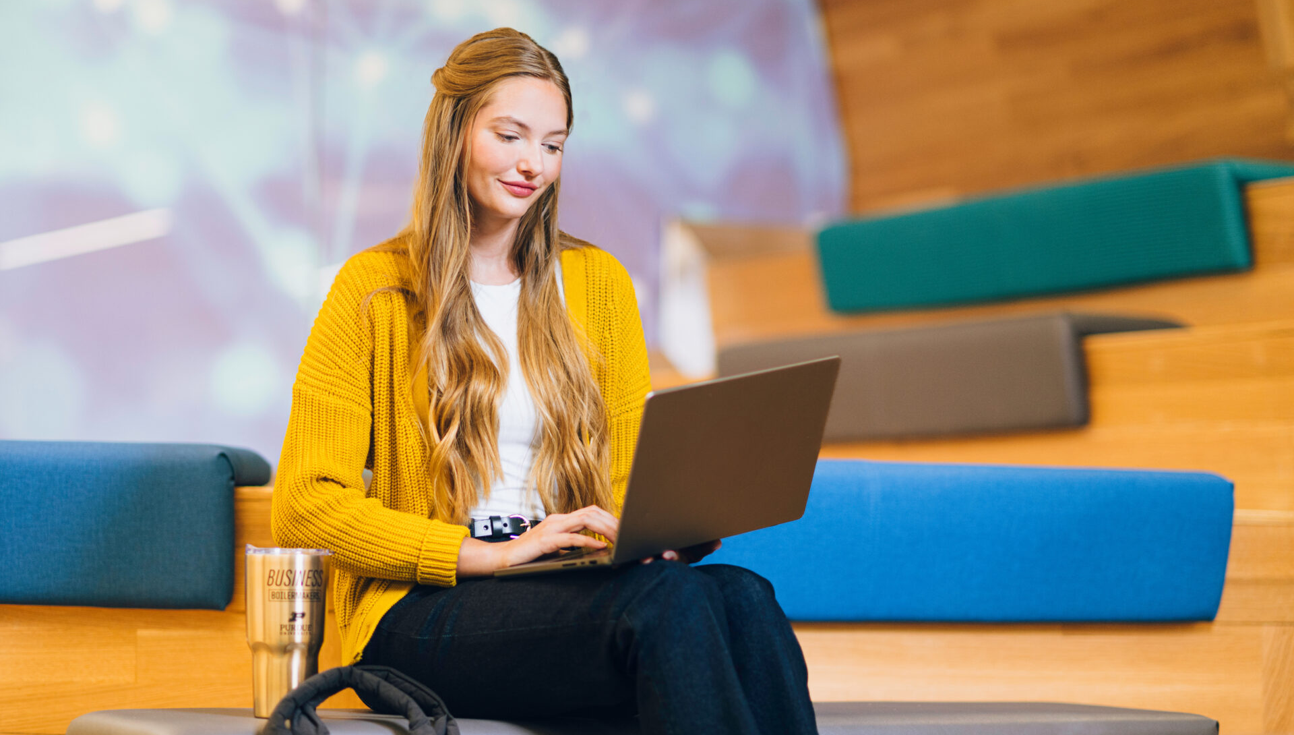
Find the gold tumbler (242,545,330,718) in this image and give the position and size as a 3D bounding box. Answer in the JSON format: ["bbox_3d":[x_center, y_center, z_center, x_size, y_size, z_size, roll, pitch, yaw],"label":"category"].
[{"bbox_3d":[-0.431,0.318,3.680,0.104,0.207,0.104,0,-3,0],"label":"gold tumbler"}]

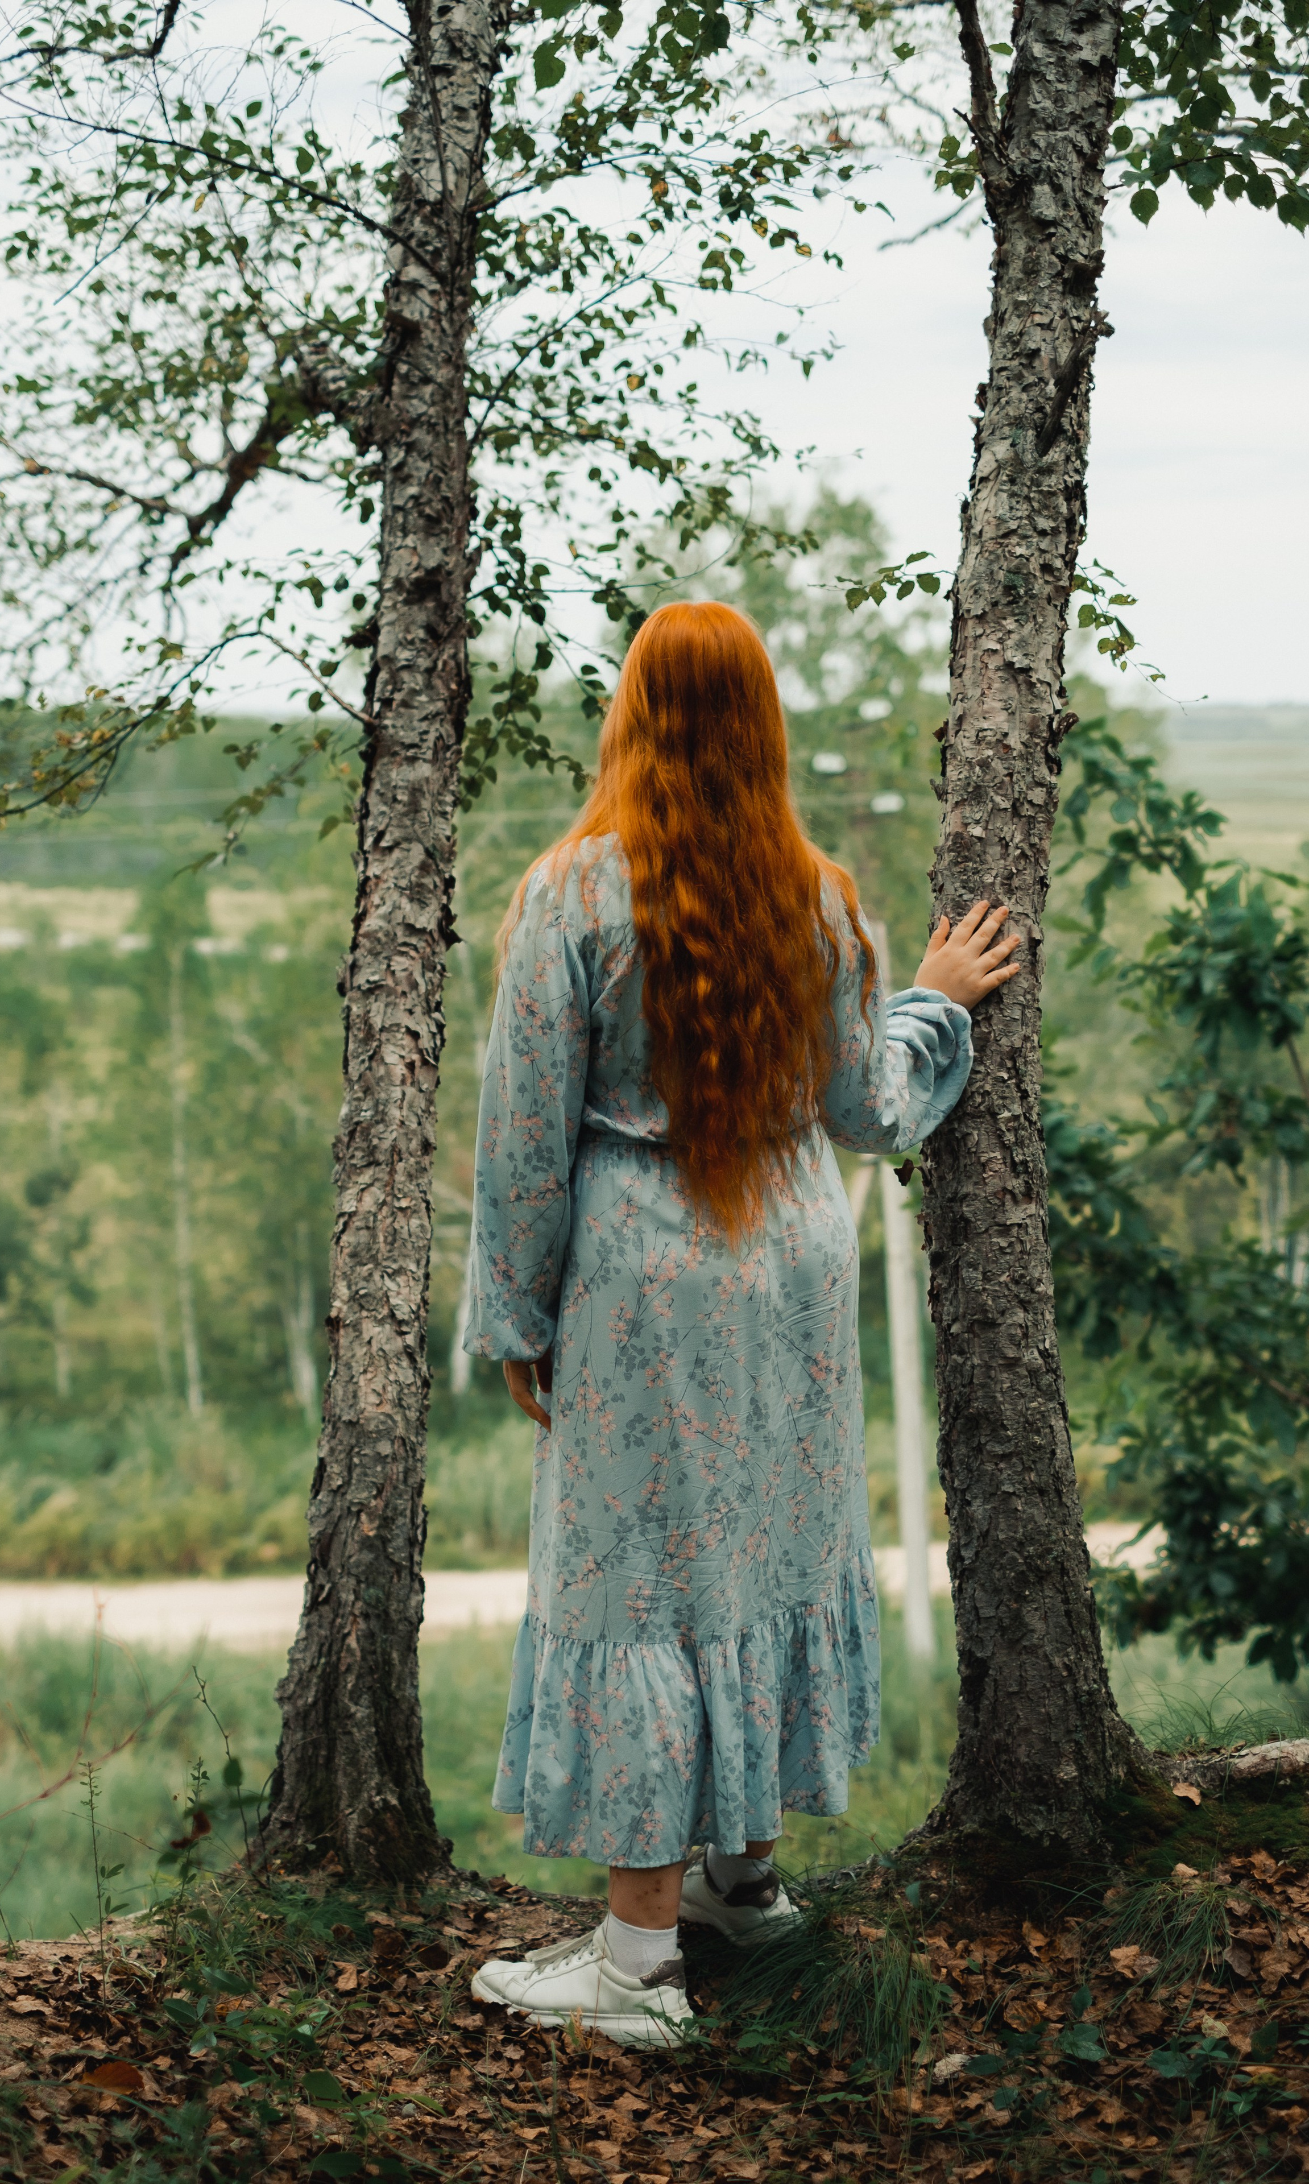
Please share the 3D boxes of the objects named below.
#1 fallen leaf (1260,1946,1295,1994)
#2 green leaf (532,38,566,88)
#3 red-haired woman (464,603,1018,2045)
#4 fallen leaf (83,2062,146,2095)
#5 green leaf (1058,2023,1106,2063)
[{"bbox_3d":[0.752,1.060,3.882,0.045,0.048,0.035,0,7,0],"label":"fallen leaf"},{"bbox_3d":[-0.121,-1.180,3.688,0.040,0.056,0.020,0,7,0],"label":"green leaf"},{"bbox_3d":[0.105,0.264,3.877,0.690,1.682,0.500,-2,7,-20],"label":"red-haired woman"},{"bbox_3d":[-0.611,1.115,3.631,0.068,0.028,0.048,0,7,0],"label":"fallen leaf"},{"bbox_3d":[0.490,1.089,3.683,0.055,0.032,0.042,0,7,0],"label":"green leaf"}]

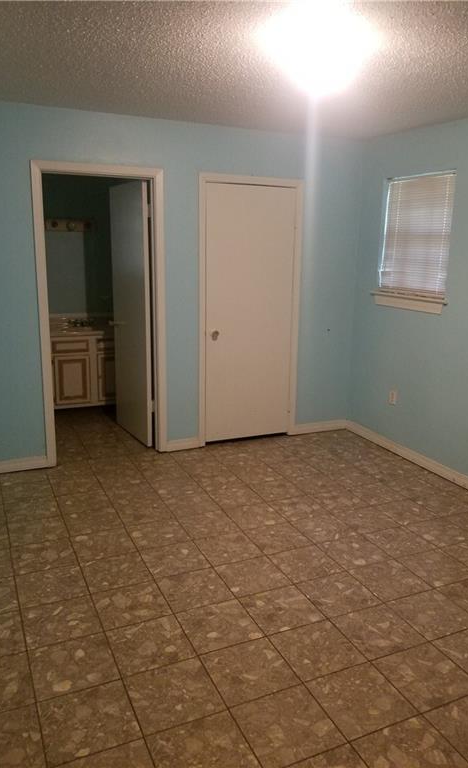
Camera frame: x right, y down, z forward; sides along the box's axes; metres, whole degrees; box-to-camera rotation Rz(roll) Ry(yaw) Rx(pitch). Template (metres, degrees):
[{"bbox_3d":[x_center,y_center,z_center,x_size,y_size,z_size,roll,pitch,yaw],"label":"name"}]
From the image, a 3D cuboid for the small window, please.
[{"bbox_3d":[1.335,-1.038,4.274,0.090,0.960,0.762,-5,14,-23],"label":"small window"}]

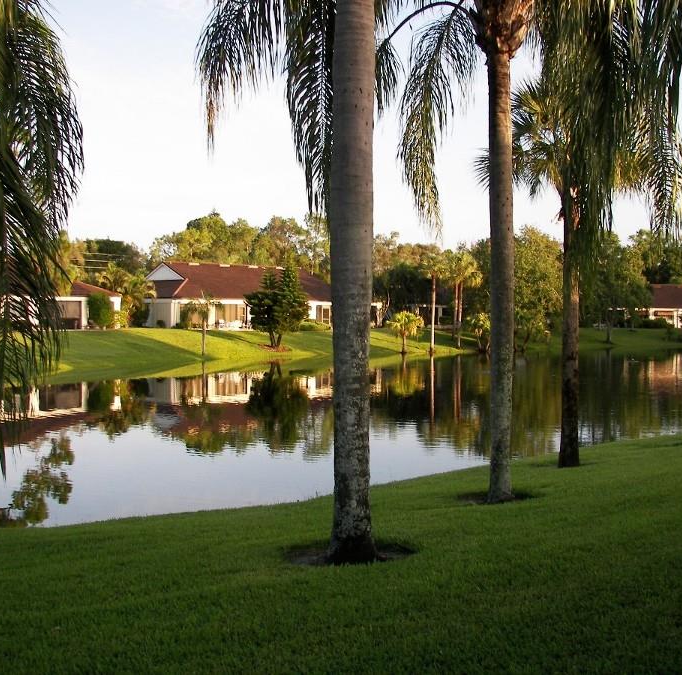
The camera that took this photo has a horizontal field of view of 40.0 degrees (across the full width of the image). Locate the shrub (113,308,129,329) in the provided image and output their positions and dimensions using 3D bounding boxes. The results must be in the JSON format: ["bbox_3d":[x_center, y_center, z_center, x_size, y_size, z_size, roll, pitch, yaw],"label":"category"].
[{"bbox_3d":[-18.530,-1.580,79.000,1.350,1.730,1.350,0,1,0],"label":"shrub"}]

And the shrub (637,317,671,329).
[{"bbox_3d":[39.188,-1.875,117.000,4.250,1.500,1.800,0,1,0],"label":"shrub"}]

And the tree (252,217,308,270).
[{"bbox_3d":[-7.628,-8.397,120.000,7.180,14.230,7.180,0,1,0],"label":"tree"}]

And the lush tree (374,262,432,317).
[{"bbox_3d":[7.230,-5.290,110.000,6.820,7.050,6.480,0,1,0],"label":"lush tree"}]

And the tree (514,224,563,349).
[{"bbox_3d":[17.710,-4.460,87.000,6.320,11.710,6.320,0,1,0],"label":"tree"}]

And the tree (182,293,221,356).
[{"bbox_3d":[-9.840,-0.920,66.000,2.820,4.510,2.820,0,1,0],"label":"tree"}]

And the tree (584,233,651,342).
[{"bbox_3d":[29.541,-5.288,100.000,7.260,11.860,7.260,0,1,0],"label":"tree"}]

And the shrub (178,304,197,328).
[{"bbox_3d":[-13.865,-1.862,84.000,1.620,2.200,1.620,0,1,0],"label":"shrub"}]

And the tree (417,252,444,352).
[{"bbox_3d":[7.960,-3.130,81.400,2.610,8.870,2.610,0,1,0],"label":"tree"}]

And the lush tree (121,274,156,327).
[{"bbox_3d":[-18.606,-3.308,86.000,3.120,4.960,3.120,0,1,0],"label":"lush tree"}]

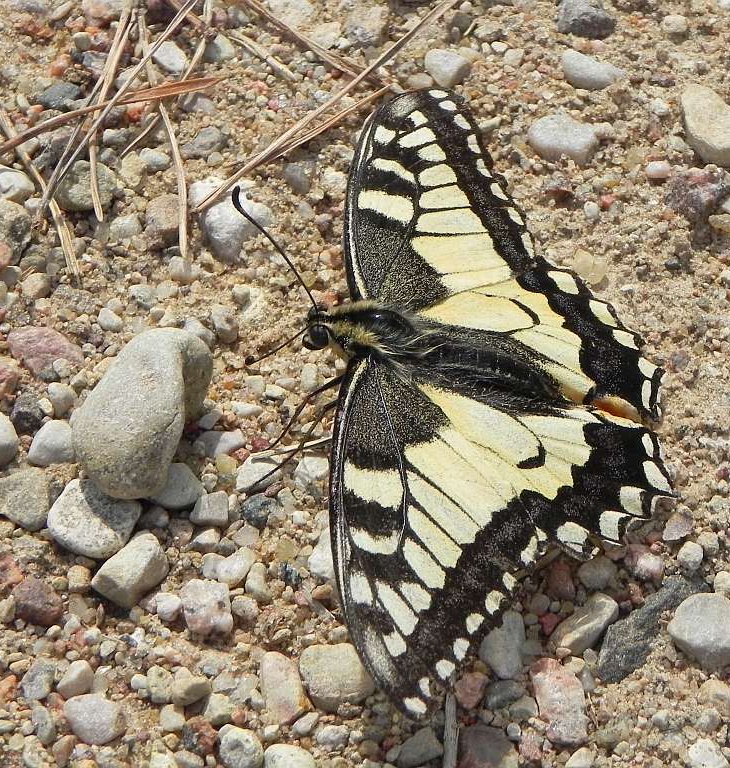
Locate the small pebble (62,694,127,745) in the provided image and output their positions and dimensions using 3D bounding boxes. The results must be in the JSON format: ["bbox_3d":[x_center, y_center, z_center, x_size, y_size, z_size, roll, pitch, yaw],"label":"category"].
[{"bbox_3d":[-0.026,0.032,0.272,0.006,0.003,0.004,20,55,14],"label":"small pebble"}]

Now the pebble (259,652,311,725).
[{"bbox_3d":[-0.008,0.030,0.274,0.004,0.003,0.008,-12,54,-9],"label":"pebble"}]

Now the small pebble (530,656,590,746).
[{"bbox_3d":[0.019,0.031,0.270,0.005,0.004,0.010,-13,53,-10],"label":"small pebble"}]

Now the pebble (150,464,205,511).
[{"bbox_3d":[-0.019,0.010,0.288,0.006,0.003,0.004,10,54,8],"label":"pebble"}]

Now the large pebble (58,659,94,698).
[{"bbox_3d":[-0.028,0.028,0.268,0.003,0.003,0.004,33,57,24],"label":"large pebble"}]

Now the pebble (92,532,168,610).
[{"bbox_3d":[-0.023,0.018,0.276,0.008,0.005,0.006,-33,57,-24],"label":"pebble"}]

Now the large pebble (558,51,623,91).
[{"bbox_3d":[0.026,-0.036,0.322,0.008,0.004,0.004,20,55,15],"label":"large pebble"}]

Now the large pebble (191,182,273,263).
[{"bbox_3d":[-0.014,-0.018,0.306,0.007,0.005,0.011,-28,55,-22],"label":"large pebble"}]

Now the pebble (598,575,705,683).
[{"bbox_3d":[0.028,0.024,0.275,0.005,0.005,0.015,31,58,22],"label":"pebble"}]

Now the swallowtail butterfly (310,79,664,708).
[{"bbox_3d":[0.013,0.000,0.282,0.037,0.013,0.080,10,49,-11],"label":"swallowtail butterfly"}]

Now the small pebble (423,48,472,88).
[{"bbox_3d":[0.009,-0.036,0.323,0.005,0.003,0.004,33,60,23],"label":"small pebble"}]

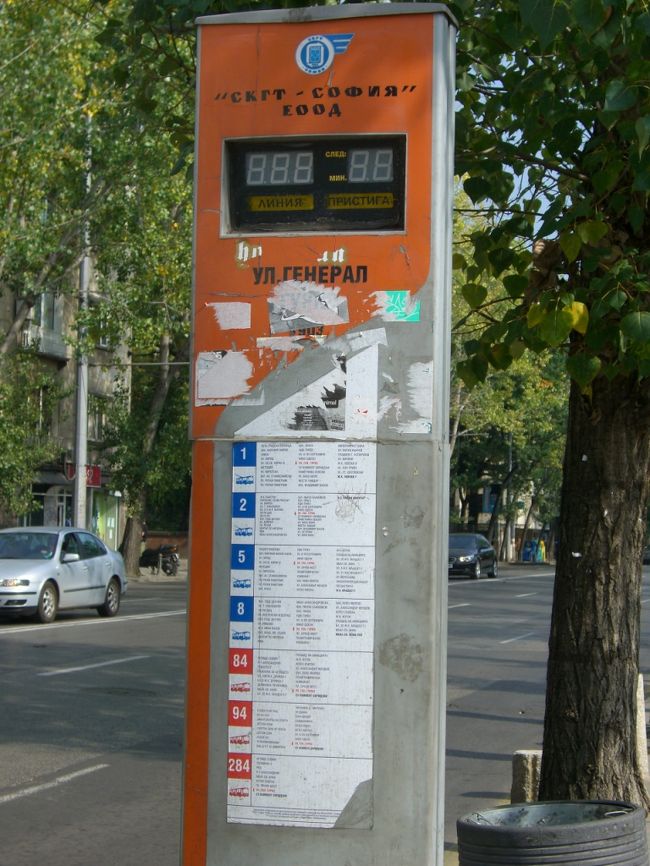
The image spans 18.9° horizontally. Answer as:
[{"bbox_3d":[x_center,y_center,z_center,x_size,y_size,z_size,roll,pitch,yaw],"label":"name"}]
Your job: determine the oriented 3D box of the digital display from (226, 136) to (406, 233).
[{"bbox_3d":[-0.011,-0.475,3.783,0.359,0.189,0.050,0,-3,14],"label":"digital display"}]

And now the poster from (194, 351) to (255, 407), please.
[{"bbox_3d":[-0.204,-0.110,3.924,0.121,0.113,0.005,0,-3,13],"label":"poster"}]

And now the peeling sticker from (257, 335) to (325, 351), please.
[{"bbox_3d":[-0.066,-0.174,3.753,0.135,0.031,0.004,0,-3,14],"label":"peeling sticker"}]

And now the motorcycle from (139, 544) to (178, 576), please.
[{"bbox_3d":[-5.154,3.723,57.000,1.900,1.000,0.700,-1,-4,34],"label":"motorcycle"}]

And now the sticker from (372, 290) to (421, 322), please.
[{"bbox_3d":[0.141,-0.250,3.852,0.096,0.063,0.005,0,-3,13],"label":"sticker"}]

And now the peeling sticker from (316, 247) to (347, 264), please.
[{"bbox_3d":[0.013,-0.353,3.886,0.061,0.036,0.005,0,-3,13],"label":"peeling sticker"}]

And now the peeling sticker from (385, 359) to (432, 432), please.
[{"bbox_3d":[0.164,-0.070,3.837,0.096,0.146,0.005,0,-3,13],"label":"peeling sticker"}]

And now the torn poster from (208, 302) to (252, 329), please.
[{"bbox_3d":[-0.192,-0.234,3.928,0.088,0.057,0.005,0,-3,13],"label":"torn poster"}]

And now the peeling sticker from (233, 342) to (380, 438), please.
[{"bbox_3d":[-0.036,-0.083,3.884,0.291,0.187,0.005,0,-3,13],"label":"peeling sticker"}]

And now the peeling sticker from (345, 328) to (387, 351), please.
[{"bbox_3d":[0.077,-0.178,3.718,0.082,0.042,0.004,0,-3,14],"label":"peeling sticker"}]

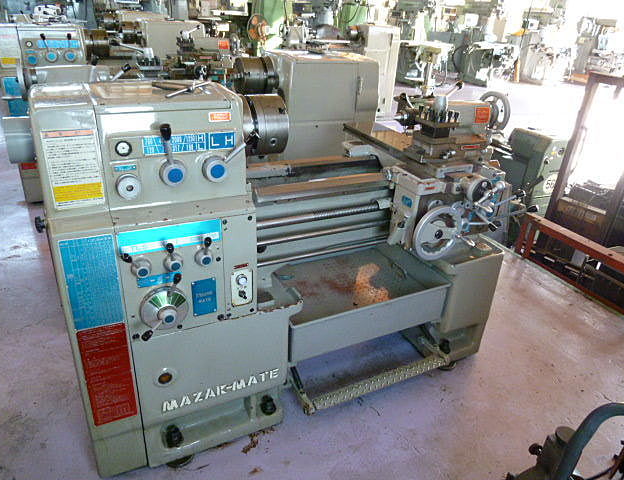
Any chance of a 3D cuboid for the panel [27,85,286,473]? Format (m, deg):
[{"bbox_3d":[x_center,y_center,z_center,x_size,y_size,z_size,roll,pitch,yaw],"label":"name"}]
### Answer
[{"bbox_3d":[-0.520,0.111,1.663,0.650,1.255,0.574,-10,30,-26],"label":"panel"}]

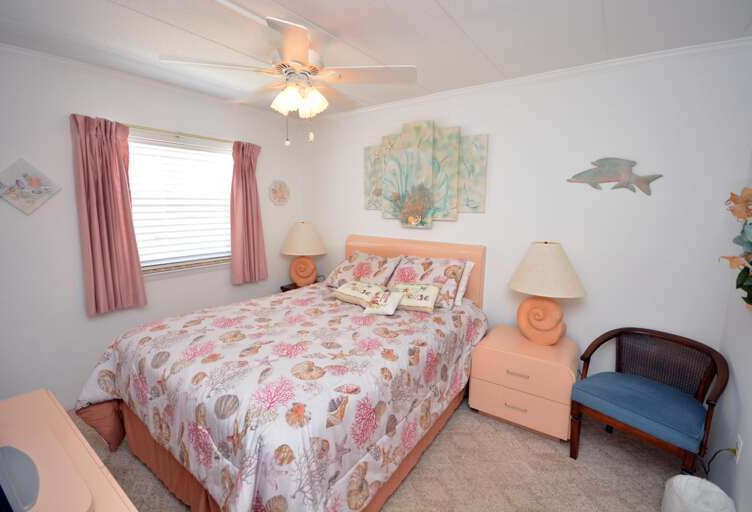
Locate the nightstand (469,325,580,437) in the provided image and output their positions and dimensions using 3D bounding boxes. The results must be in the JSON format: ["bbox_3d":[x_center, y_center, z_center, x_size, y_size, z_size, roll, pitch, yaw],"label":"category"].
[{"bbox_3d":[1.104,0.872,2.344,0.610,0.495,0.530,6,11,36],"label":"nightstand"}]

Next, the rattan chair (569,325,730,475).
[{"bbox_3d":[1.453,0.810,1.724,0.540,0.690,0.560,-7,11,-37],"label":"rattan chair"}]

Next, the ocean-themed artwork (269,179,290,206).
[{"bbox_3d":[-1.029,-0.680,3.442,0.020,0.285,0.275,6,11,36],"label":"ocean-themed artwork"}]

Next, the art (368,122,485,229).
[{"bbox_3d":[0.353,-0.693,2.768,1.190,0.900,0.060,6,11,38],"label":"art"}]

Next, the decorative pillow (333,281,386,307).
[{"bbox_3d":[-0.146,0.357,2.942,0.400,0.110,0.300,6,19,36],"label":"decorative pillow"}]

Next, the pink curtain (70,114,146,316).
[{"bbox_3d":[-1.937,-0.269,2.326,0.110,1.380,0.365,6,11,38],"label":"pink curtain"}]

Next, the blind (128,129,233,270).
[{"bbox_3d":[-1.568,-0.471,2.725,0.050,1.030,0.850,6,11,36],"label":"blind"}]

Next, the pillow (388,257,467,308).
[{"bbox_3d":[0.406,0.201,2.621,0.620,0.420,0.160,6,-26,38],"label":"pillow"}]

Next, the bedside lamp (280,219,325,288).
[{"bbox_3d":[-0.739,-0.024,3.276,0.440,0.650,0.440,-1,9,0],"label":"bedside lamp"}]

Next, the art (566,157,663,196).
[{"bbox_3d":[1.443,-0.481,1.960,0.470,0.240,0.035,6,11,38],"label":"art"}]

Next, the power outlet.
[{"bbox_3d":[1.743,0.934,1.540,0.010,0.117,0.075,6,11,36],"label":"power outlet"}]

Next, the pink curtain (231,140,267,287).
[{"bbox_3d":[-1.260,-0.407,3.179,0.110,1.360,0.370,6,11,38],"label":"pink curtain"}]

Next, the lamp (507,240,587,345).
[{"bbox_3d":[1.104,0.235,2.085,0.440,0.650,0.440,6,11,38],"label":"lamp"}]

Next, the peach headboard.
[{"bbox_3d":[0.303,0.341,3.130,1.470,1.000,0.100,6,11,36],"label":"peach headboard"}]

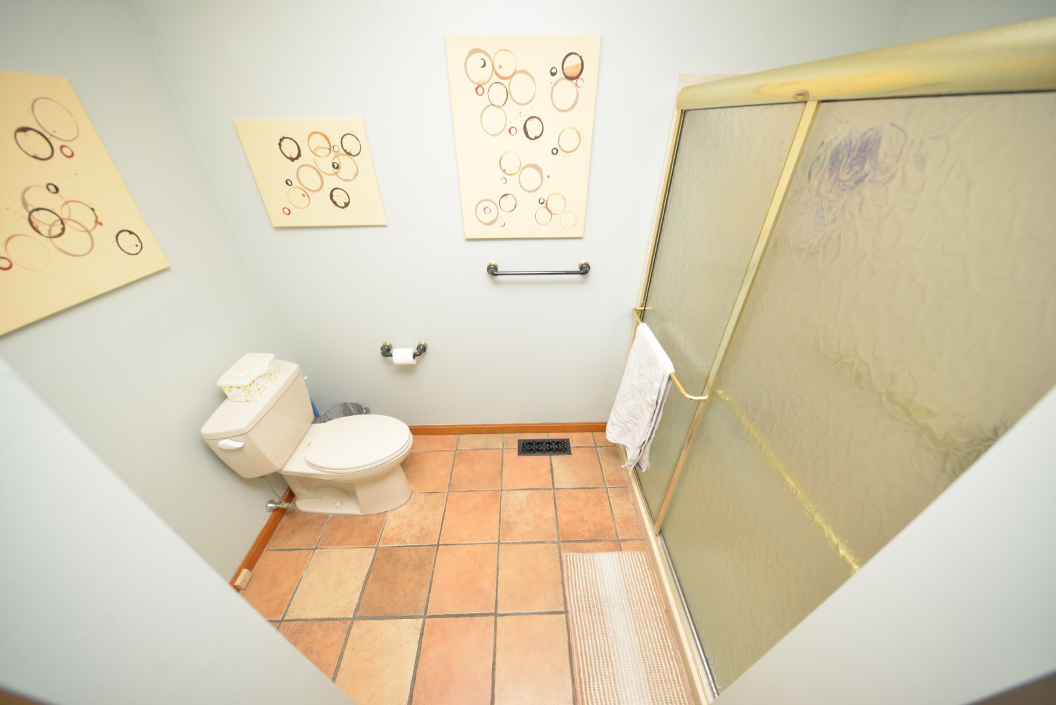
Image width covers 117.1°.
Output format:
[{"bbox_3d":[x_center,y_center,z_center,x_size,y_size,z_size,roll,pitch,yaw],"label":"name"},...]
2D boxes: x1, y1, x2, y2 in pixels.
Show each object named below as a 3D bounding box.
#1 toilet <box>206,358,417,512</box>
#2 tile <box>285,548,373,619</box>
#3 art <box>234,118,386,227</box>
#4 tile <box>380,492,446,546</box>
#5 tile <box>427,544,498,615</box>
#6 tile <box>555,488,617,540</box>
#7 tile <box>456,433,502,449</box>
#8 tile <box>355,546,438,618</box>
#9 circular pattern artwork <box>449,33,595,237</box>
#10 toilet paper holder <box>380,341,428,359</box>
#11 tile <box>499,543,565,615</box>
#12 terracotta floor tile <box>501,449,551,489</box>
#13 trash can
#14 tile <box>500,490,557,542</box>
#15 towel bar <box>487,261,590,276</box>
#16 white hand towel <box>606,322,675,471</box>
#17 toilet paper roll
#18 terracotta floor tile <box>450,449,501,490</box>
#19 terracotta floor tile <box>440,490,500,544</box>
[{"bbox_3d":[-0.995,0.494,1.734,0.755,0.730,0.447,-1,34,-1],"label":"toilet"},{"bbox_3d":[-0.924,1.088,1.536,0.302,0.010,0.295,-1,32,-1],"label":"tile"},{"bbox_3d":[-0.924,-0.770,1.414,0.520,0.406,0.018,-1,33,-1],"label":"art"},{"bbox_3d":[-0.619,0.919,1.796,0.302,0.010,0.295,-1,32,-1],"label":"tile"},{"bbox_3d":[-0.302,1.083,1.551,0.303,0.011,0.285,-1,35,-1],"label":"tile"},{"bbox_3d":[0.315,0.900,1.799,0.303,0.011,0.285,-1,35,-1],"label":"tile"},{"bbox_3d":[-0.322,0.608,2.200,0.303,0.011,0.129,-1,35,-1],"label":"tile"},{"bbox_3d":[-0.612,1.082,1.540,0.302,0.010,0.295,-1,32,-1],"label":"tile"},{"bbox_3d":[-0.016,-0.868,1.391,0.570,0.725,0.023,-1,32,-1],"label":"circular pattern artwork"},{"bbox_3d":[-0.713,-0.016,1.877,0.252,0.070,0.085,-1,32,-1],"label":"toilet paper holder"},{"bbox_3d":[0.012,1.069,1.548,0.302,0.010,0.295,-1,32,-1],"label":"tile"},{"bbox_3d":[-0.004,0.731,2.031,0.303,0.011,0.285,-1,35,-1],"label":"terracotta floor tile"},{"bbox_3d":[-1.141,0.523,2.037,0.275,0.323,0.253,-1,34,-1],"label":"trash can"},{"bbox_3d":[0.005,0.906,1.804,0.302,0.010,0.295,-1,32,-1],"label":"tile"},{"bbox_3d":[0.049,-0.419,1.610,0.510,0.049,0.088,-1,33,-1],"label":"towel bar"},{"bbox_3d":[0.549,0.248,1.629,0.095,0.710,0.400,-1,32,-1],"label":"white hand towel"},{"bbox_3d":[-0.717,0.024,1.871,0.105,0.096,0.096,-1,32,-1],"label":"toilet paper roll"},{"bbox_3d":[-0.314,0.750,2.056,0.302,0.010,0.295,-1,32,-1],"label":"terracotta floor tile"},{"bbox_3d":[-0.309,0.909,1.789,0.303,0.011,0.285,-1,35,-1],"label":"terracotta floor tile"}]

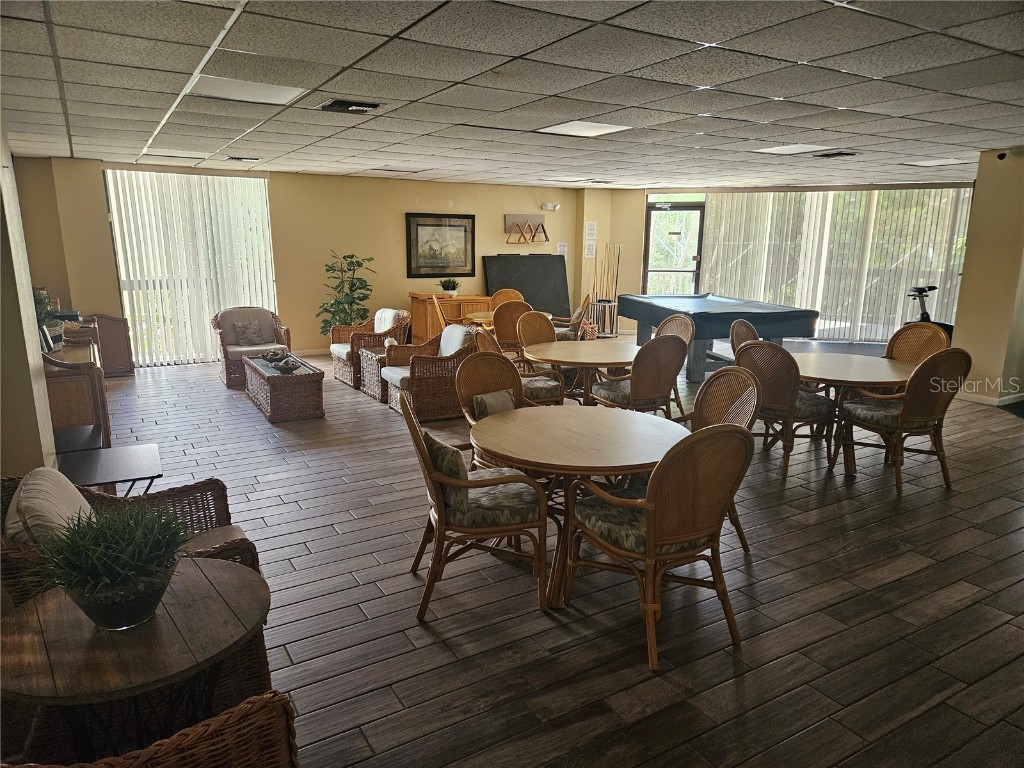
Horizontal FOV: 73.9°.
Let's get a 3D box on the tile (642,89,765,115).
[{"bbox_3d":[1.180,-1.730,4.158,0.600,0.020,0.600,-7,14,-30],"label":"tile"}]

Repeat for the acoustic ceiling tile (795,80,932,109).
[{"bbox_3d":[2.045,-1.707,4.007,0.600,0.020,0.600,-7,14,-30],"label":"acoustic ceiling tile"}]

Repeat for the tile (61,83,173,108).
[{"bbox_3d":[-2.397,-1.775,4.197,0.600,0.020,0.600,-7,14,-30],"label":"tile"}]

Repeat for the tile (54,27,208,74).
[{"bbox_3d":[-1.743,-1.528,3.126,0.605,0.020,0.605,-7,14,-30],"label":"tile"}]

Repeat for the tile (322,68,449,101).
[{"bbox_3d":[-0.703,-1.660,3.771,0.605,0.020,0.605,-7,14,-30],"label":"tile"}]

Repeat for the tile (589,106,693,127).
[{"bbox_3d":[0.869,-1.839,4.666,0.600,0.020,0.600,-7,14,-30],"label":"tile"}]

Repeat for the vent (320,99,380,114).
[{"bbox_3d":[-1.046,-1.781,4.411,0.340,0.040,0.380,-7,14,-30],"label":"vent"}]

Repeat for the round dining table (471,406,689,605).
[{"bbox_3d":[0.321,0.574,3.268,1.040,0.720,1.040,0,12,0],"label":"round dining table"}]

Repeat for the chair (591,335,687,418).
[{"bbox_3d":[0.949,0.069,5.090,0.560,0.960,0.650,-6,14,-29],"label":"chair"}]

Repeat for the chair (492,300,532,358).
[{"bbox_3d":[0.016,-0.479,7.793,0.580,0.965,0.620,0,12,-4],"label":"chair"}]

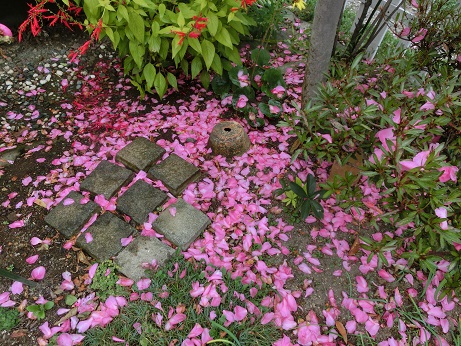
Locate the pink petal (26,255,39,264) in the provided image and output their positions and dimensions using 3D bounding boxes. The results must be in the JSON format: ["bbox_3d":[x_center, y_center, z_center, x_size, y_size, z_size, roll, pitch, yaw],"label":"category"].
[{"bbox_3d":[-0.743,0.325,1.247,0.043,0.012,0.033,-15,49,-12],"label":"pink petal"}]

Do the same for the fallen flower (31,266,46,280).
[{"bbox_3d":[-0.696,0.361,1.208,0.046,0.020,0.047,-2,48,-1],"label":"fallen flower"}]

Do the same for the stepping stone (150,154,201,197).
[{"bbox_3d":[-0.254,0.009,1.523,0.160,0.045,0.160,28,54,24],"label":"stepping stone"}]

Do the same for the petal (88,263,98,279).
[{"bbox_3d":[-0.504,0.357,1.212,0.027,0.014,0.058,2,48,3],"label":"petal"}]

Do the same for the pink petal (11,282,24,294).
[{"bbox_3d":[-0.751,0.406,1.173,0.048,0.012,0.043,6,48,7],"label":"pink petal"}]

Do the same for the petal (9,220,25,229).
[{"bbox_3d":[-0.868,0.208,1.354,0.059,0.014,0.035,-12,48,-10],"label":"petal"}]

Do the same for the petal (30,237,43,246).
[{"bbox_3d":[-0.762,0.267,1.301,0.046,0.012,0.031,30,54,25],"label":"petal"}]

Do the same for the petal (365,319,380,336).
[{"bbox_3d":[0.454,0.494,1.069,0.046,0.018,0.054,0,48,1],"label":"petal"}]

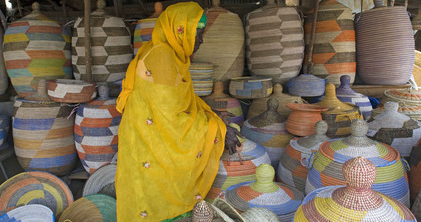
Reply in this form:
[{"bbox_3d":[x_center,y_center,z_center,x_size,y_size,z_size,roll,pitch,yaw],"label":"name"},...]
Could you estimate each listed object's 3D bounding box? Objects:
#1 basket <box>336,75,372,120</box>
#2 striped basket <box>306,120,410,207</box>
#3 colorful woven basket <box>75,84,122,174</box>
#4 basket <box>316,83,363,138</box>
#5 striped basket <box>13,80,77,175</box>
[{"bbox_3d":[1.030,-0.020,2.231,0.417,0.500,0.417,0,10,0],"label":"basket"},{"bbox_3d":[0.745,0.365,1.514,0.475,0.650,0.475,0,9,0],"label":"striped basket"},{"bbox_3d":[-0.769,0.117,2.123,0.422,0.618,0.422,0,10,0],"label":"colorful woven basket"},{"bbox_3d":[0.813,0.055,1.919,0.351,0.470,0.351,0,10,0],"label":"basket"},{"bbox_3d":[-1.208,0.106,2.155,0.410,0.660,0.410,0,9,0],"label":"striped basket"}]

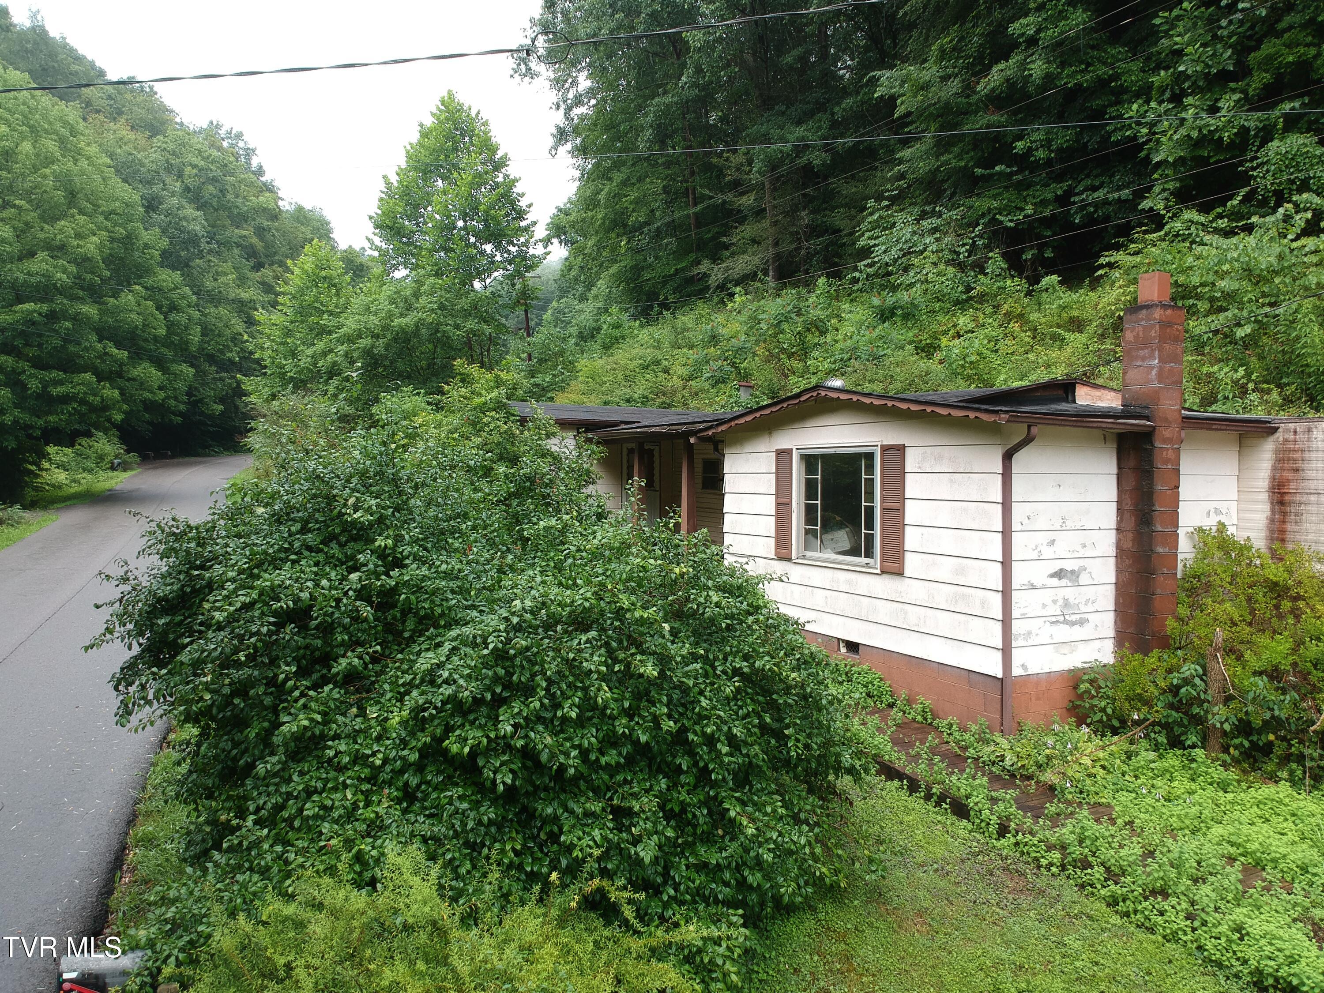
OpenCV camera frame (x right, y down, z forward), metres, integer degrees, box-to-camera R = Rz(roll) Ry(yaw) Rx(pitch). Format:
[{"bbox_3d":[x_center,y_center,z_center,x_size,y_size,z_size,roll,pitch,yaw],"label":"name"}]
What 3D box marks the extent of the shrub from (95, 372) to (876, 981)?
[{"bbox_3d":[-1.200,0.957,6.929,5.100,3.500,4.800,-1,2,-23],"label":"shrub"}]

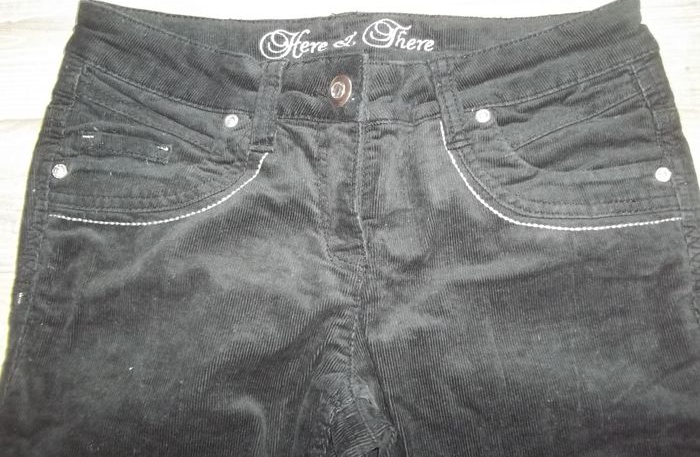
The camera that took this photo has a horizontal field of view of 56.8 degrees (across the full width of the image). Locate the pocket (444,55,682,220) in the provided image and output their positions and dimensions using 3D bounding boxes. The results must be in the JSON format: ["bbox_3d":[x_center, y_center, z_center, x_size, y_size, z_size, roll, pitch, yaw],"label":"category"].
[{"bbox_3d":[0.125,-0.056,0.396,0.131,0.022,0.122,0,62,0],"label":"pocket"}]

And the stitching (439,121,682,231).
[{"bbox_3d":[0.119,-0.031,0.381,0.132,0.014,0.077,0,62,0],"label":"stitching"}]

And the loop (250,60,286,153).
[{"bbox_3d":[-0.051,-0.076,0.403,0.013,0.008,0.069,3,62,2],"label":"loop"}]

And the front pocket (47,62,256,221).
[{"bbox_3d":[-0.115,-0.053,0.395,0.116,0.022,0.116,0,62,0],"label":"front pocket"}]

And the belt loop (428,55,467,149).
[{"bbox_3d":[0.061,-0.079,0.405,0.013,0.008,0.068,-3,62,-2],"label":"belt loop"}]

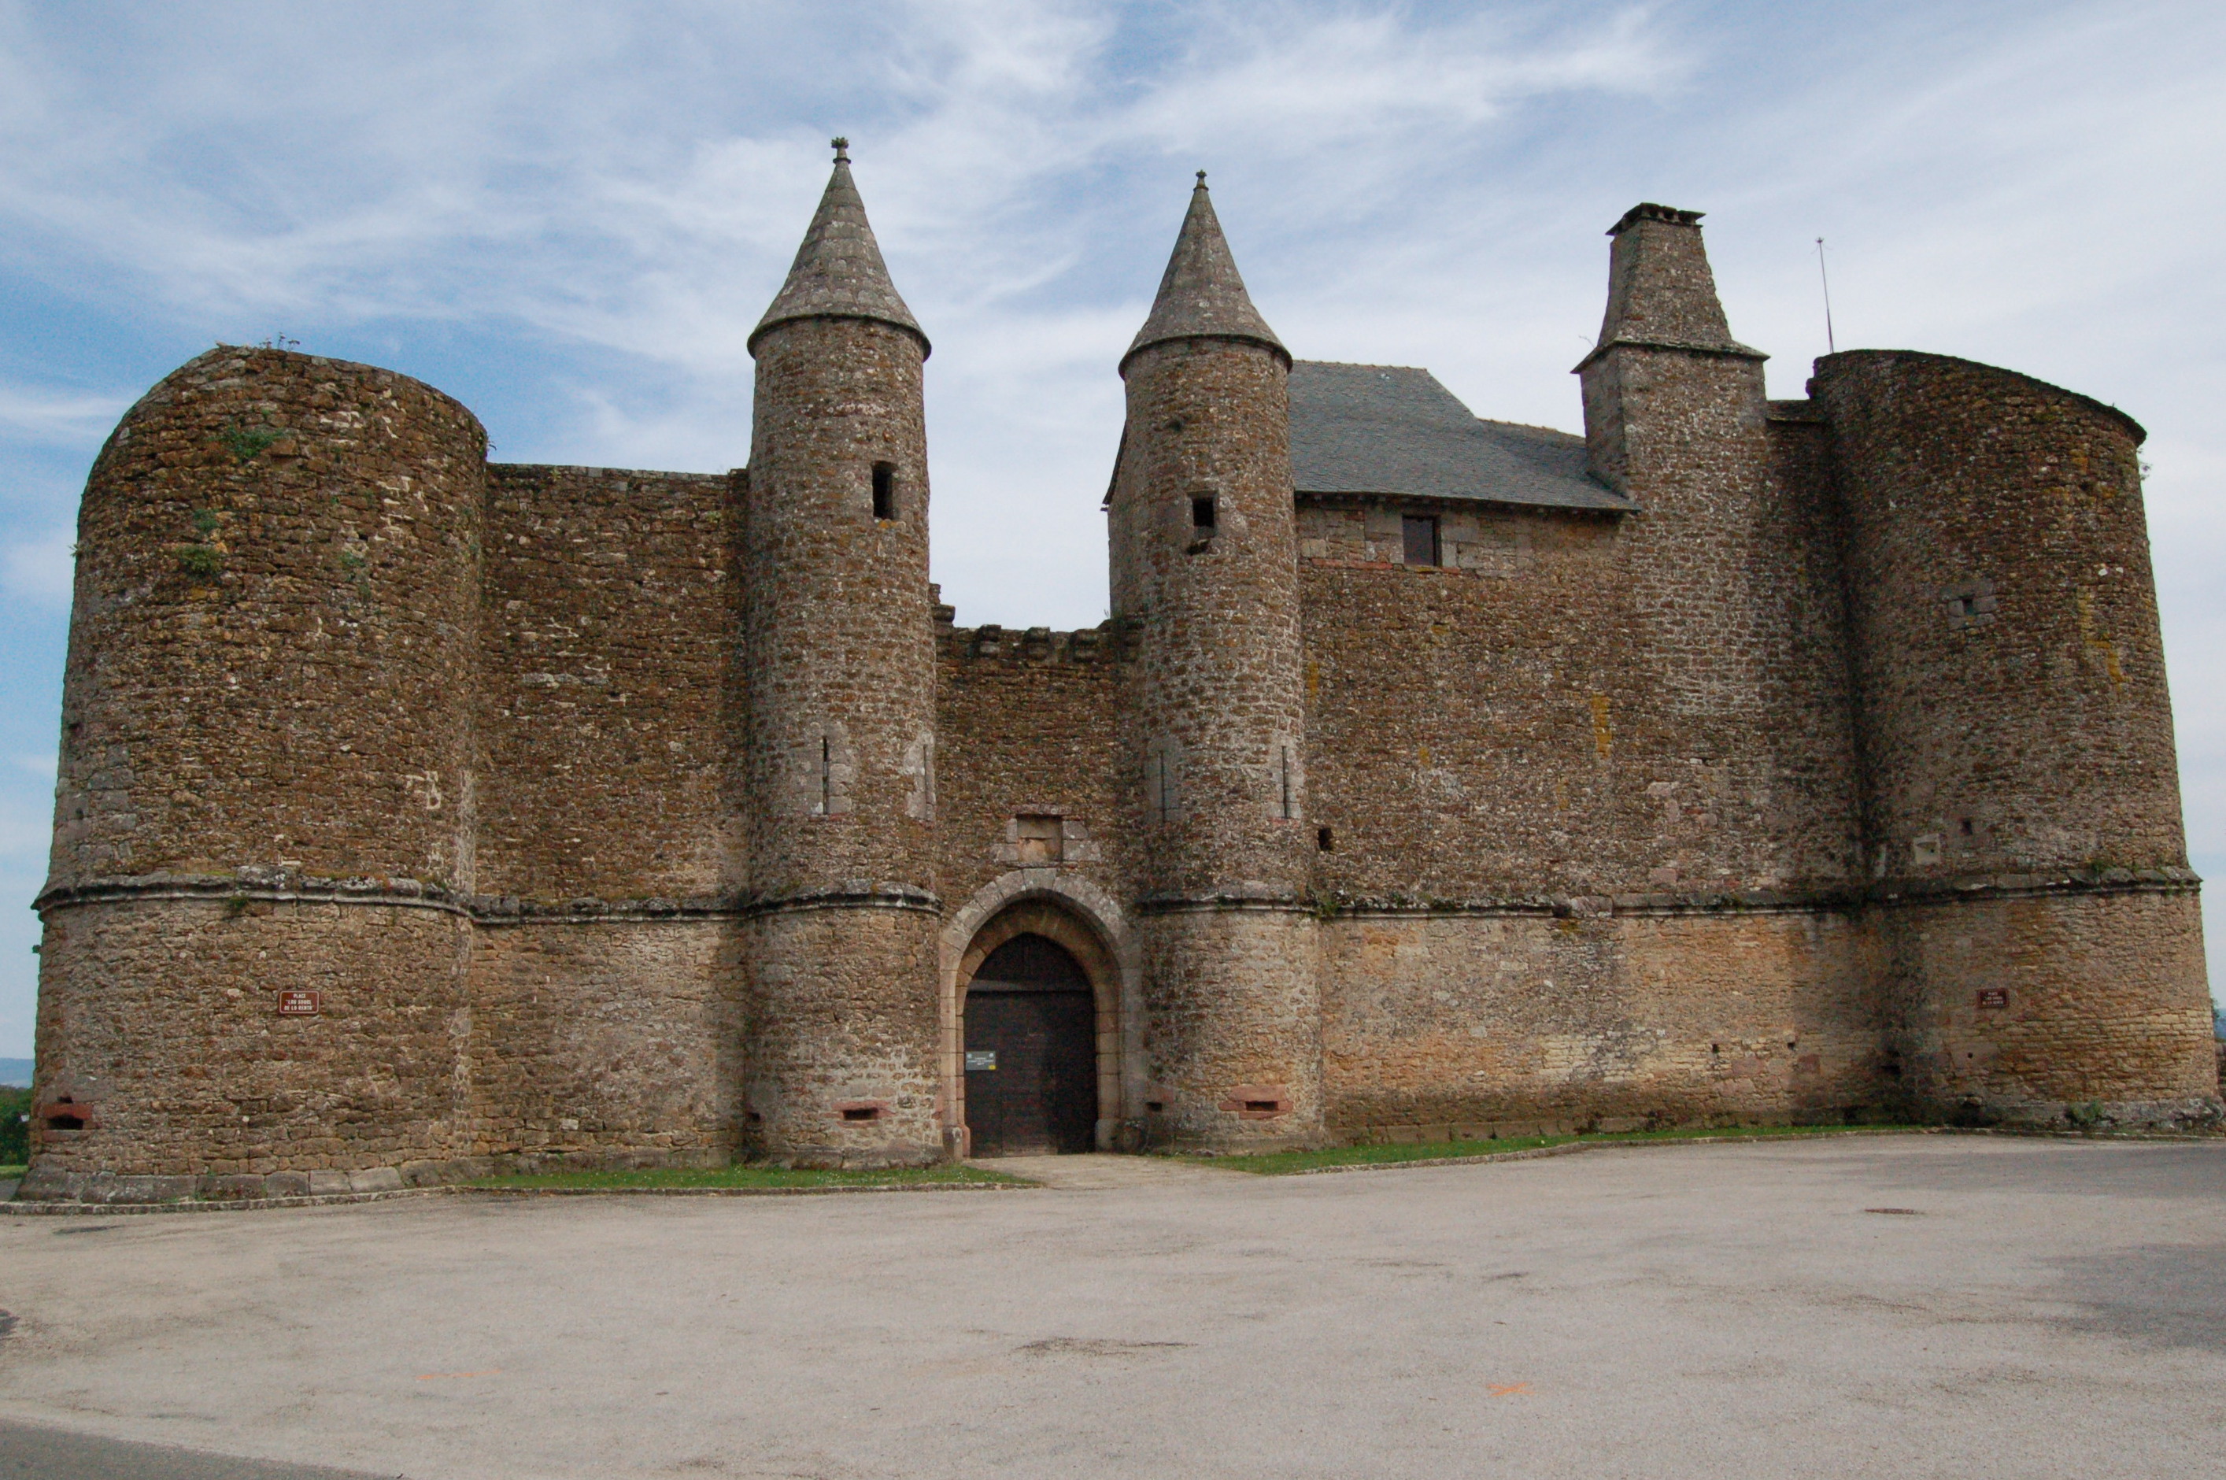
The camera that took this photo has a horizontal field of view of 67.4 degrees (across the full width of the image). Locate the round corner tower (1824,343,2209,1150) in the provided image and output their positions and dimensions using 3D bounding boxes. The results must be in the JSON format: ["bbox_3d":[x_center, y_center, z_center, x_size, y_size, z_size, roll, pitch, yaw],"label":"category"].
[{"bbox_3d":[15.510,-0.152,29.210,5.402,13.277,5.402,-1,-10,0],"label":"round corner tower"}]

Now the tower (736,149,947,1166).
[{"bbox_3d":[-4.241,-1.834,25.891,3.154,16.310,3.154,1,-11,-10],"label":"tower"}]

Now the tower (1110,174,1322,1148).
[{"bbox_3d":[1.701,-1.796,27.964,3.163,16.786,3.163,1,-11,-10],"label":"tower"}]

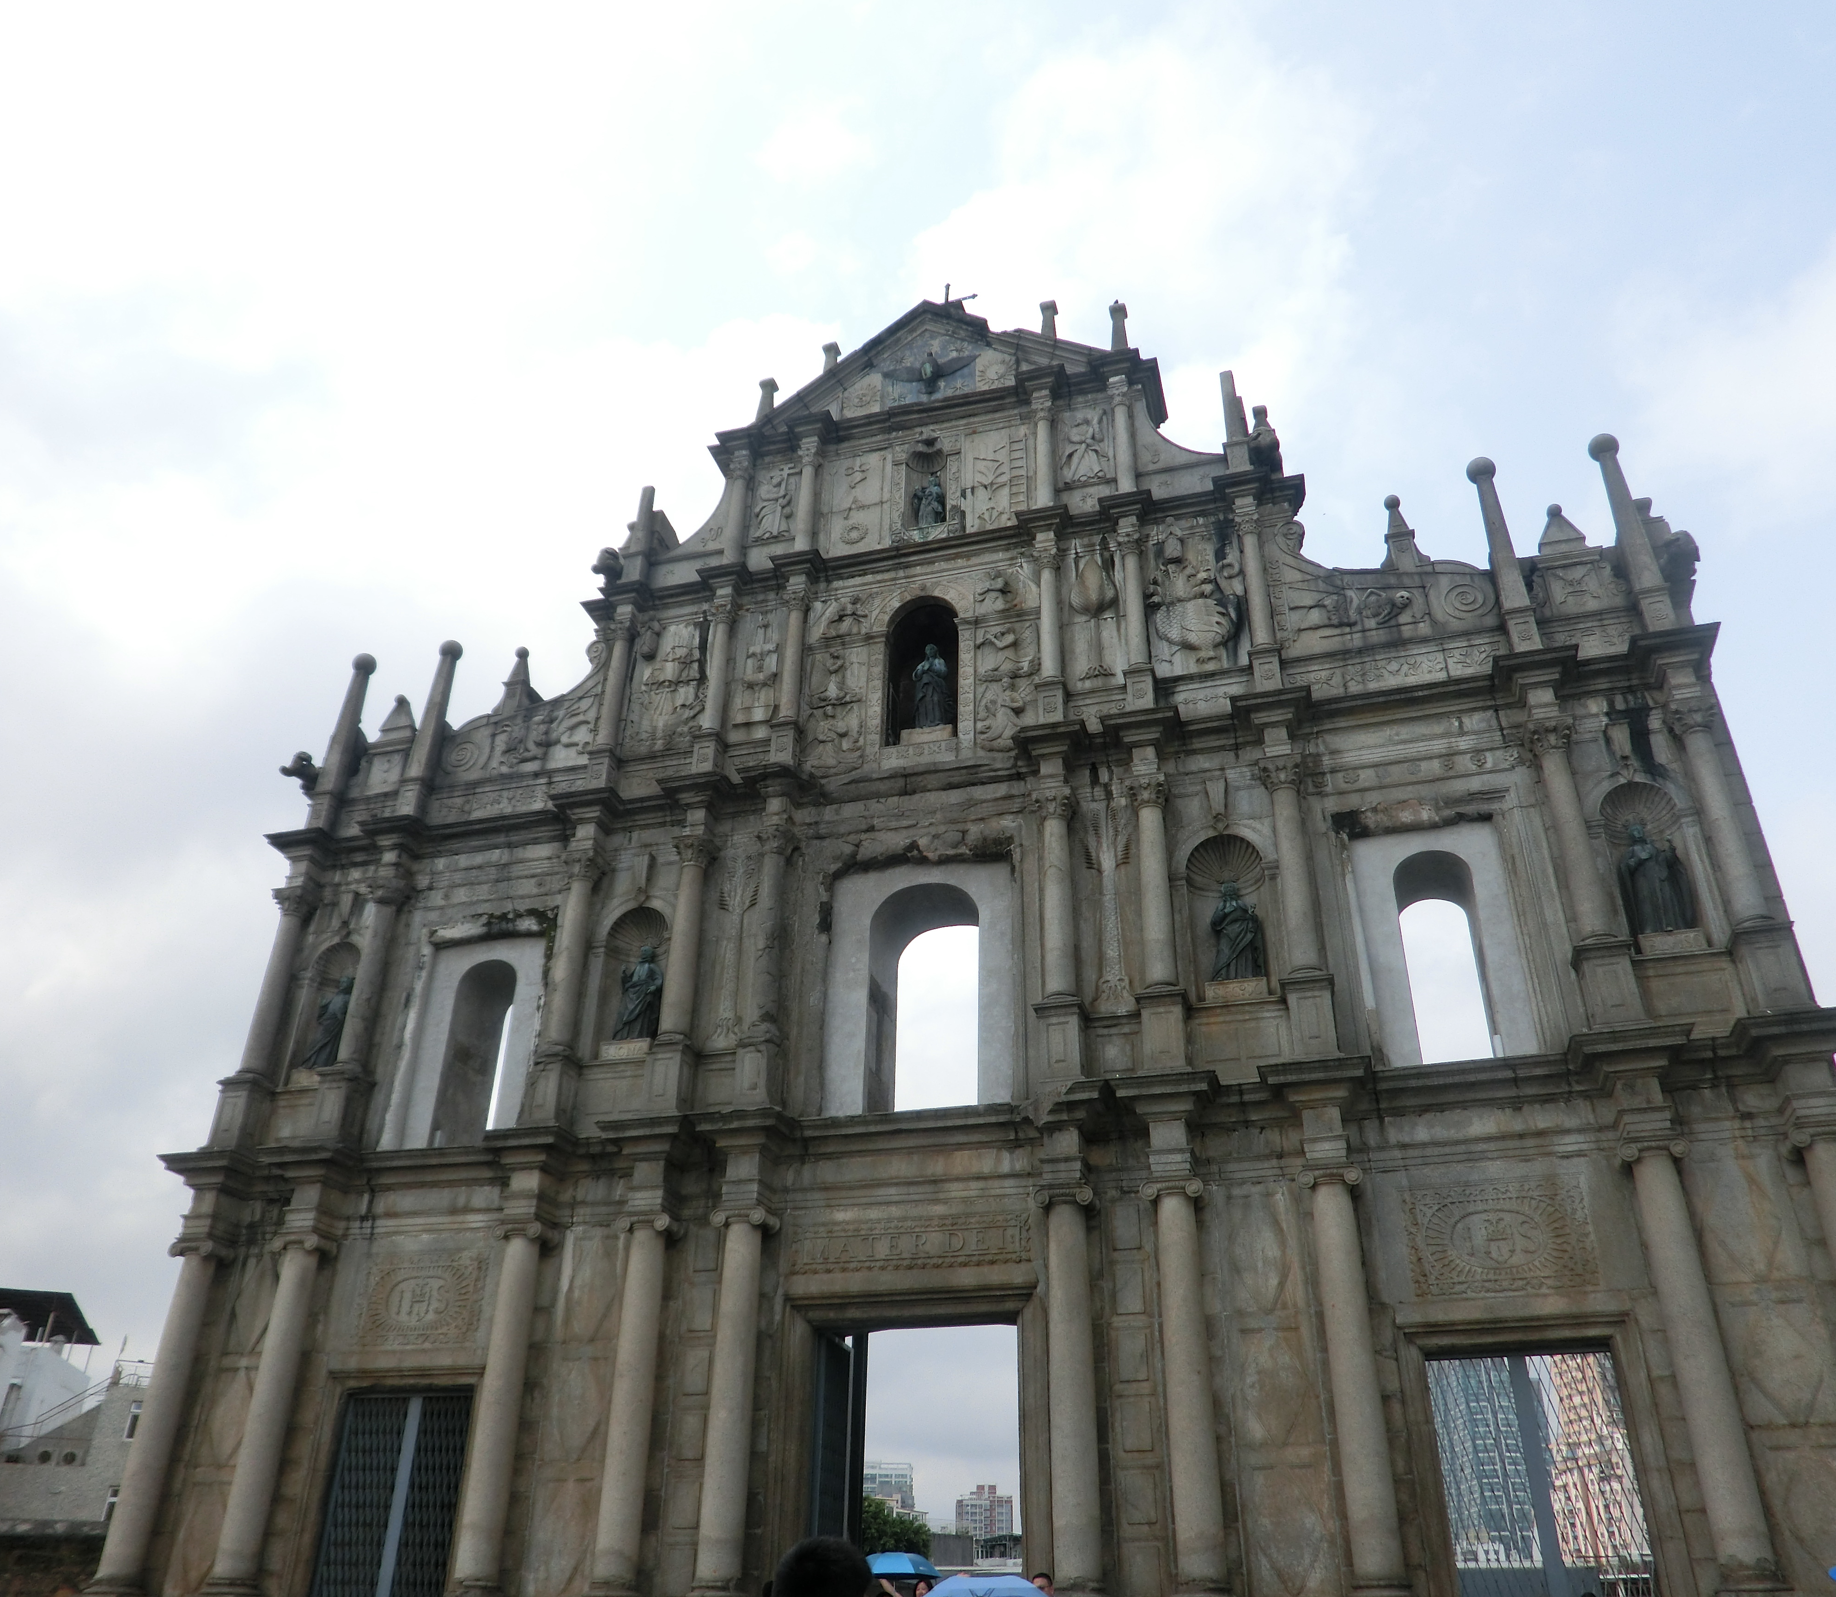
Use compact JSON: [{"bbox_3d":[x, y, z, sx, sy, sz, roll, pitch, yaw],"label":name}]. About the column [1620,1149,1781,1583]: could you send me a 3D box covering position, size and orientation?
[{"bbox_3d":[8.718,6.154,16.475,0.700,4.620,0.680,-8,-31,14],"label":"column"}]

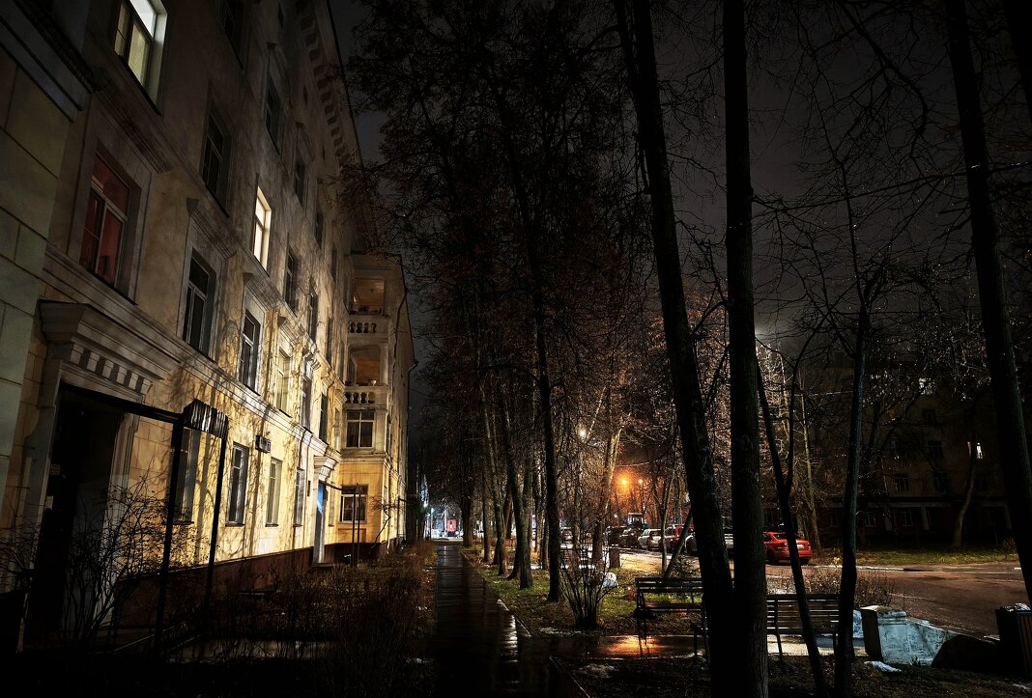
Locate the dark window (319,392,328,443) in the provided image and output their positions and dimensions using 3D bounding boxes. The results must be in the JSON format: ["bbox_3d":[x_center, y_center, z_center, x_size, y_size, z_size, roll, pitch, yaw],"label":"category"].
[{"bbox_3d":[-7.985,2.825,28.109,0.200,1.934,1.536,1,-15,-6],"label":"dark window"}]

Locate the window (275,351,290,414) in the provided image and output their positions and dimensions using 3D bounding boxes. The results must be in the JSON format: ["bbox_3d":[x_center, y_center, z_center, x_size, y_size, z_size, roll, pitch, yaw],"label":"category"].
[{"bbox_3d":[-7.365,1.029,21.488,0.200,1.860,1.600,1,-14,-6],"label":"window"}]

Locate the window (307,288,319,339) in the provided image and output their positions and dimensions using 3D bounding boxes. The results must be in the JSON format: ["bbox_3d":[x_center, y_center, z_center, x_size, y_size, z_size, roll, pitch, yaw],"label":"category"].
[{"bbox_3d":[-7.835,-1.308,26.224,0.200,1.880,1.470,1,-14,-6],"label":"window"}]

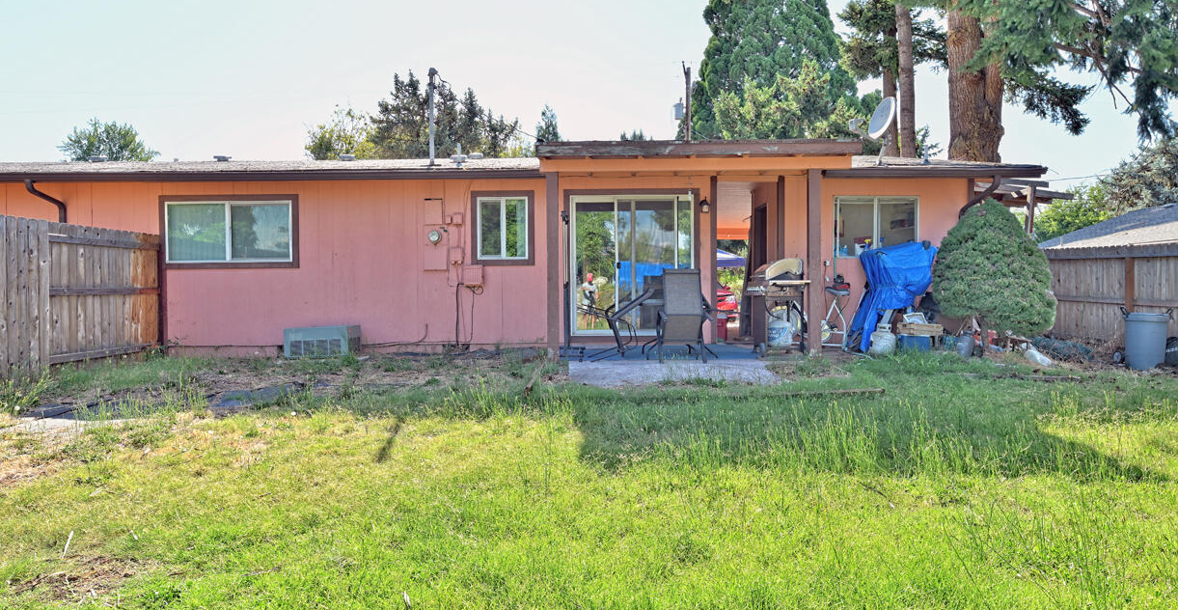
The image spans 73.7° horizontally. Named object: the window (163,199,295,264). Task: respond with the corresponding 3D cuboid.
[{"bbox_3d":[-5.200,-1.055,11.330,1.830,0.905,0.090,0,1,0],"label":"window"}]

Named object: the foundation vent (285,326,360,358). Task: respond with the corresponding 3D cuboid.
[{"bbox_3d":[-3.740,0.520,11.050,0.870,0.410,0.530,0,1,0],"label":"foundation vent"}]

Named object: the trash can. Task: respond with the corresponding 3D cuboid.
[{"bbox_3d":[6.970,0.415,9.800,0.620,0.790,0.580,0,2,19],"label":"trash can"}]

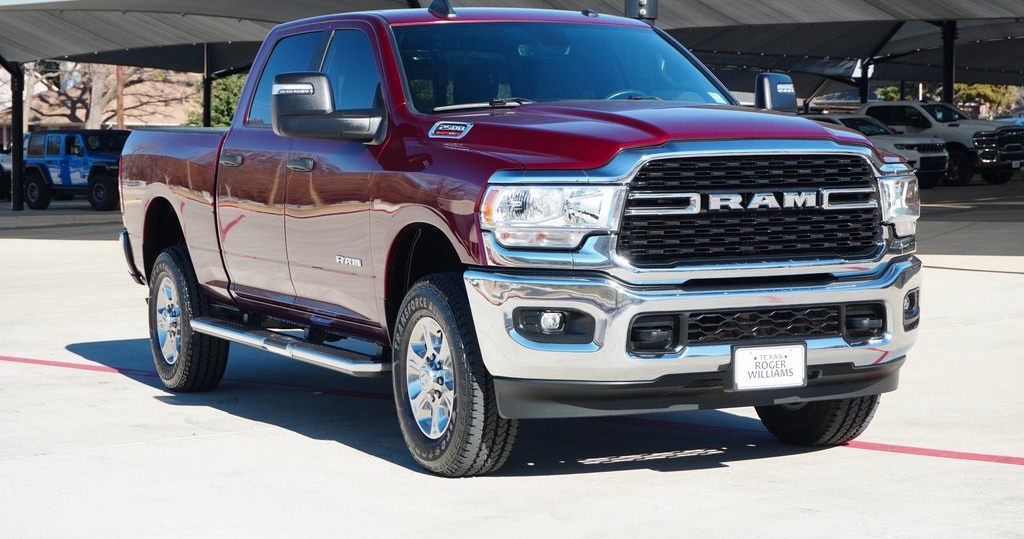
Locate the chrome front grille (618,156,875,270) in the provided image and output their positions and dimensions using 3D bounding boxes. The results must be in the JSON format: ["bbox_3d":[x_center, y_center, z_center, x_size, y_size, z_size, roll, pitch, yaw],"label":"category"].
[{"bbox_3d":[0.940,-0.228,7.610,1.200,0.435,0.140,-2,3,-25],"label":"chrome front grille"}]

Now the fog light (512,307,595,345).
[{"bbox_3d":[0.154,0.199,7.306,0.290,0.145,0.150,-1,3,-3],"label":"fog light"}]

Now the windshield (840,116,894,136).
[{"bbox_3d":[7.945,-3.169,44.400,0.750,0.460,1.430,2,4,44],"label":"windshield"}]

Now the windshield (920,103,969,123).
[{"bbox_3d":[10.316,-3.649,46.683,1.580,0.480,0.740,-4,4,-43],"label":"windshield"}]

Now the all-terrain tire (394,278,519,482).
[{"bbox_3d":[-0.237,0.428,8.134,0.275,0.835,0.840,-2,3,-25],"label":"all-terrain tire"}]

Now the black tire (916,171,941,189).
[{"bbox_3d":[9.418,-2.213,45.400,0.770,0.770,0.270,2,4,43],"label":"black tire"}]

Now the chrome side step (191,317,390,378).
[{"bbox_3d":[-1.131,0.355,9.809,0.220,0.110,2.500,-2,3,-25],"label":"chrome side step"}]

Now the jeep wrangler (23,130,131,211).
[{"bbox_3d":[-10.328,-2.434,49.089,1.920,1.930,4.750,-3,4,-44],"label":"jeep wrangler"}]

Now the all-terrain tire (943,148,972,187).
[{"bbox_3d":[10.187,-2.316,45.668,0.280,0.835,0.840,-4,4,-43],"label":"all-terrain tire"}]

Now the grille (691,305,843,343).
[{"bbox_3d":[0.962,0.208,7.601,0.690,0.125,0.070,-2,3,-25],"label":"grille"}]

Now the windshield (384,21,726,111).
[{"bbox_3d":[0.214,-0.910,8.953,1.600,0.160,0.780,-2,43,-25],"label":"windshield"}]

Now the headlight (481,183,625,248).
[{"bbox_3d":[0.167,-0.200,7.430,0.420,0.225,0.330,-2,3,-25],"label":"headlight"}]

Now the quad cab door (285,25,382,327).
[{"bbox_3d":[-0.717,-0.476,8.921,0.250,1.340,1.170,-2,3,-25],"label":"quad cab door"}]

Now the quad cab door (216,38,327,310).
[{"bbox_3d":[-1.176,-0.519,9.886,0.250,1.350,1.180,-2,3,-25],"label":"quad cab door"}]

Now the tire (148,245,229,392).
[{"bbox_3d":[-1.880,0.286,11.547,0.275,0.835,0.840,-2,3,-25],"label":"tire"}]

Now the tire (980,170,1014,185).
[{"bbox_3d":[11.433,-2.405,46.854,0.280,0.835,0.840,-4,4,-43],"label":"tire"}]

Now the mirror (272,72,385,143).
[{"bbox_3d":[-0.810,-0.683,8.480,0.410,0.310,0.300,-2,3,-25],"label":"mirror"}]

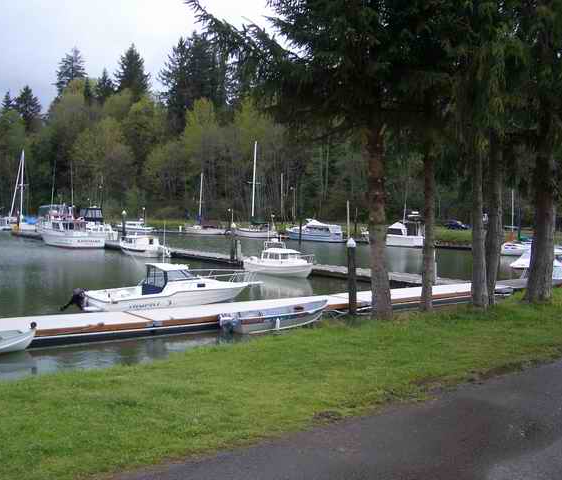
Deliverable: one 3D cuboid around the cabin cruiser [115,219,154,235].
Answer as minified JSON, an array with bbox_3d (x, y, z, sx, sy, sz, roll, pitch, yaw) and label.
[{"bbox_3d":[-30.000,-2.844,132.995,8.400,3.000,2.900,1,3,32],"label":"cabin cruiser"}]

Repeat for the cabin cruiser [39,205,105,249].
[{"bbox_3d":[-24.200,-1.441,75.504,3.800,5.300,11.500,-2,3,-35],"label":"cabin cruiser"}]

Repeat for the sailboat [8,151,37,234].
[{"bbox_3d":[-40.649,-7.371,101.755,2.800,13.000,8.500,-3,4,-44],"label":"sailboat"}]

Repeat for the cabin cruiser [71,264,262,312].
[{"bbox_3d":[-4.285,1.932,26.149,8.000,2.200,2.500,-1,3,-31],"label":"cabin cruiser"}]

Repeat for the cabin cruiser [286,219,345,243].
[{"bbox_3d":[4.300,-1.346,91.522,3.100,3.600,9.500,-2,3,-44],"label":"cabin cruiser"}]

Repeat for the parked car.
[{"bbox_3d":[23.867,-2.068,87.009,1.760,1.480,4.350,-2,3,-29],"label":"parked car"}]

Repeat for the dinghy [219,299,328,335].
[{"bbox_3d":[-0.232,2.686,23.070,4.100,0.950,1.450,-2,3,-29],"label":"dinghy"}]

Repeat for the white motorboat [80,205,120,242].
[{"bbox_3d":[-22.893,-1.887,79.008,3.100,4.200,9.000,-2,4,-36],"label":"white motorboat"}]

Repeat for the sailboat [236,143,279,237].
[{"bbox_3d":[-3.097,-6.087,81.795,2.600,12.500,7.800,-3,4,-44],"label":"sailboat"}]

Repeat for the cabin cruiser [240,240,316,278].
[{"bbox_3d":[-0.050,1.166,41.783,2.300,2.450,6.200,-2,3,-38],"label":"cabin cruiser"}]

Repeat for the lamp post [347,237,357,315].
[{"bbox_3d":[2.796,1.389,25.306,0.340,3.050,0.340,0,3,0],"label":"lamp post"}]

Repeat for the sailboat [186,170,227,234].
[{"bbox_3d":[-14.300,-6.831,122.823,9.200,12.000,2.900,2,3,41],"label":"sailboat"}]

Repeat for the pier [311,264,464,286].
[{"bbox_3d":[5.735,2.188,36.562,2.100,0.550,11.000,-2,4,-38],"label":"pier"}]

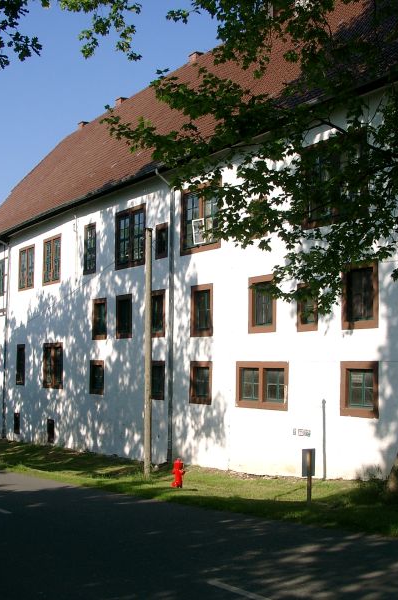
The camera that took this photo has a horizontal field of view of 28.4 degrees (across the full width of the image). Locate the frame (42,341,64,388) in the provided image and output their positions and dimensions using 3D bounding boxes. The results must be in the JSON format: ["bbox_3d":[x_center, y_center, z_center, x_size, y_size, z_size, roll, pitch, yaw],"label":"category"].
[{"bbox_3d":[-5.809,2.625,31.546,0.160,1.809,1.968,3,-6,-33],"label":"frame"}]

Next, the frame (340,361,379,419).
[{"bbox_3d":[3.544,1.960,17.230,0.160,1.212,1.167,3,-6,-33],"label":"frame"}]

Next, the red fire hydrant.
[{"bbox_3d":[-0.561,4.733,21.500,0.380,0.820,0.380,0,-4,0],"label":"red fire hydrant"}]

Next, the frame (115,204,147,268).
[{"bbox_3d":[-2.293,-2.089,26.577,0.160,2.004,2.099,3,-6,-33],"label":"frame"}]

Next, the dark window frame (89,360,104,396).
[{"bbox_3d":[-3.785,2.937,29.735,0.160,1.284,1.153,4,-6,-34],"label":"dark window frame"}]

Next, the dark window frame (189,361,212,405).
[{"bbox_3d":[0.081,2.373,22.516,0.160,1.205,1.114,3,-6,-33],"label":"dark window frame"}]

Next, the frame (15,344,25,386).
[{"bbox_3d":[-9.461,3.484,42.093,0.220,2.175,1.241,3,-5,-33],"label":"frame"}]

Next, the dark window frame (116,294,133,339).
[{"bbox_3d":[-2.499,0.565,26.648,0.160,1.471,1.127,3,-6,-33],"label":"dark window frame"}]

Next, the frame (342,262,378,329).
[{"bbox_3d":[3.888,-0.077,18.713,0.160,1.567,1.197,4,-6,-34],"label":"frame"}]

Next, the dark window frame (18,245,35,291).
[{"bbox_3d":[-7.546,-1.406,34.587,0.160,1.899,1.849,3,-6,-33],"label":"dark window frame"}]

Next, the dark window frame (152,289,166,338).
[{"bbox_3d":[-1.279,0.434,24.785,0.160,1.469,0.972,3,-6,-33],"label":"dark window frame"}]

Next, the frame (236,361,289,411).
[{"bbox_3d":[1.773,2.346,21.584,0.160,1.284,2.307,4,-6,-34],"label":"frame"}]

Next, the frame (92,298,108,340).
[{"bbox_3d":[-3.683,0.746,29.813,0.160,1.556,1.175,4,-6,-34],"label":"frame"}]

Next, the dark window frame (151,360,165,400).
[{"bbox_3d":[-1.585,3.084,30.021,0.220,1.465,1.386,3,-5,-33],"label":"dark window frame"}]

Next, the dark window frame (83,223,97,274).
[{"bbox_3d":[-4.200,-1.997,30.864,0.160,2.013,1.066,4,-6,-34],"label":"dark window frame"}]

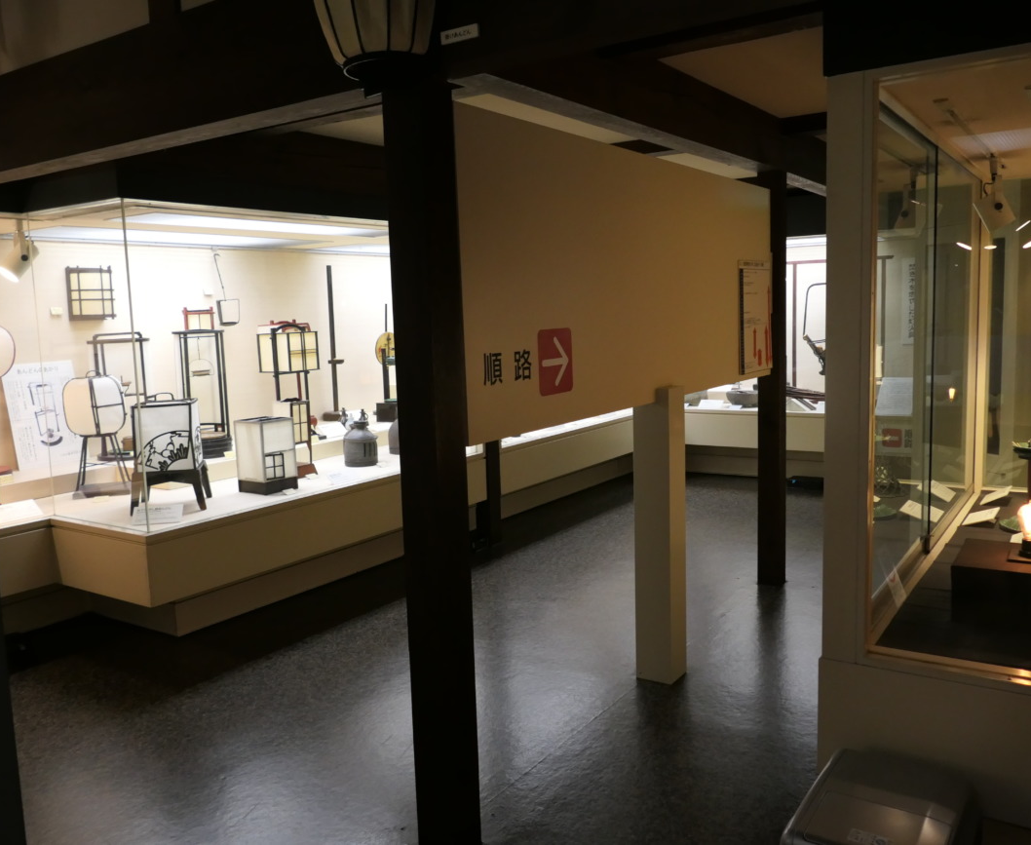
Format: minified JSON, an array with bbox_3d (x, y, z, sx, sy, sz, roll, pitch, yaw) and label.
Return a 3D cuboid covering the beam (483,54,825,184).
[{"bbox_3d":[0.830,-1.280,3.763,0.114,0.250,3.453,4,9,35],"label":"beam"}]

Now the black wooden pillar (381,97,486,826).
[{"bbox_3d":[-0.214,0.164,2.340,0.130,2.071,0.121,4,9,35],"label":"black wooden pillar"}]

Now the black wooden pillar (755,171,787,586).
[{"bbox_3d":[1.343,-0.201,4.563,0.120,2.127,0.105,4,9,35],"label":"black wooden pillar"}]

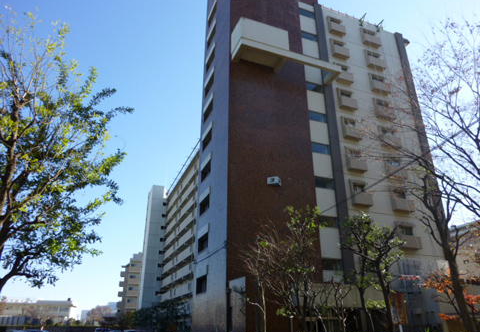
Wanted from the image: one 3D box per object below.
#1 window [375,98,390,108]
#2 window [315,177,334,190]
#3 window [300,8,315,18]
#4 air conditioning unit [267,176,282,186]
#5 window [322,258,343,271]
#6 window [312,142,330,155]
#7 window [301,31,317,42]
[{"bbox_3d":[13.037,-5.520,31.492,1.470,0.950,0.150,9,-26,-20],"label":"window"},{"bbox_3d":[6.252,1.291,25.501,1.640,0.840,0.150,9,-26,-20],"label":"window"},{"bbox_3d":[6.319,-14.185,32.379,1.540,0.660,0.150,9,-26,-20],"label":"window"},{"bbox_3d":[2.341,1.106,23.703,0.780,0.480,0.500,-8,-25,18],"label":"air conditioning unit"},{"bbox_3d":[6.201,6.595,23.132,1.600,0.730,0.150,9,-26,-20],"label":"window"},{"bbox_3d":[6.248,-1.341,26.664,1.600,0.850,0.150,9,-26,-20],"label":"window"},{"bbox_3d":[6.293,-11.664,31.252,1.580,0.760,0.150,9,-26,-20],"label":"window"}]

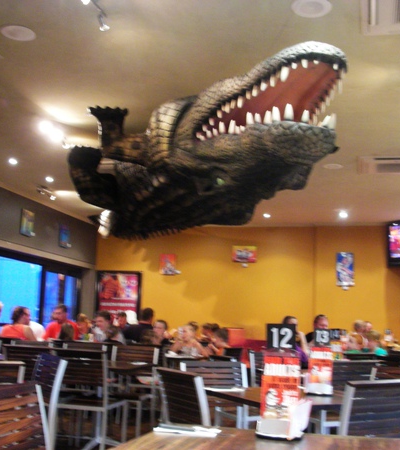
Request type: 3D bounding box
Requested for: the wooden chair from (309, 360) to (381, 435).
[{"bbox_3d":[1.085,1.524,4.833,0.440,0.850,0.530,6,-10,-14],"label":"wooden chair"}]

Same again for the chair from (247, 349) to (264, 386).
[{"bbox_3d":[0.785,1.717,6.099,0.440,0.850,0.530,-1,-10,24],"label":"chair"}]

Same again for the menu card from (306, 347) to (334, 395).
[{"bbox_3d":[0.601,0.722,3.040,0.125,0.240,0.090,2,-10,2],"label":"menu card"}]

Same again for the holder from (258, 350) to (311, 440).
[{"bbox_3d":[0.258,0.528,1.913,0.140,0.255,0.110,1,-10,13],"label":"holder"}]

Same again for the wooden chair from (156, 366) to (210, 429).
[{"bbox_3d":[0.124,1.110,2.749,0.550,0.860,0.450,7,-11,-28],"label":"wooden chair"}]

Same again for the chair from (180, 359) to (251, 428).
[{"bbox_3d":[0.182,1.220,3.310,0.440,0.850,0.530,8,-11,-26],"label":"chair"}]

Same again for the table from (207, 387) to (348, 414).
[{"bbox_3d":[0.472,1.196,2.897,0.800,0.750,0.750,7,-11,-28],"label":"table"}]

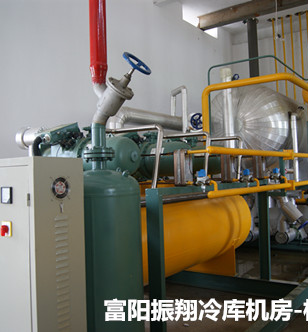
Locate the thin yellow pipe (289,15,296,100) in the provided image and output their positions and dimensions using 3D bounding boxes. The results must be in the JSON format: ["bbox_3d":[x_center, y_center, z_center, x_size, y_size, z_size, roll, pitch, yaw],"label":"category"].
[{"bbox_3d":[3.030,-2.310,8.170,0.042,1.950,0.042,-2,-1,32],"label":"thin yellow pipe"}]

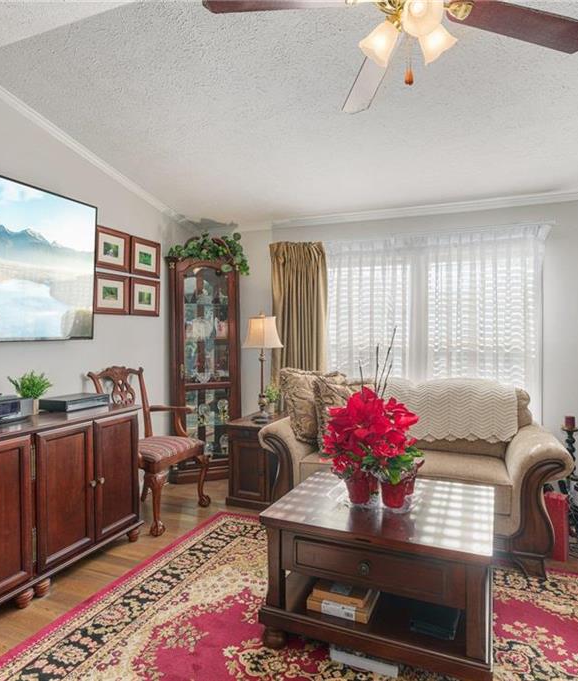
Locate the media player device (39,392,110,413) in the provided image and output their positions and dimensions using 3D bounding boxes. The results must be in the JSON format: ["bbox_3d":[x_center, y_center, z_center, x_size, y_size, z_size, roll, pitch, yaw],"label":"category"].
[{"bbox_3d":[-1.253,0.360,2.667,0.210,0.060,0.310,0,1,24],"label":"media player device"}]

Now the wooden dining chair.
[{"bbox_3d":[-0.929,0.677,3.067,0.600,0.975,0.600,0,1,22],"label":"wooden dining chair"}]

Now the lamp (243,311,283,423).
[{"bbox_3d":[-0.194,0.189,3.346,0.280,0.790,0.280,0,1,0],"label":"lamp"}]

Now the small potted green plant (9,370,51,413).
[{"bbox_3d":[-1.376,0.276,2.425,0.210,0.232,0.215,0,1,24],"label":"small potted green plant"}]

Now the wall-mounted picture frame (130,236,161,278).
[{"bbox_3d":[-1.062,-0.611,3.372,0.020,0.266,0.312,0,1,24],"label":"wall-mounted picture frame"}]

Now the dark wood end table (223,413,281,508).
[{"bbox_3d":[-0.169,0.871,3.420,0.360,0.575,0.610,0,1,22],"label":"dark wood end table"}]

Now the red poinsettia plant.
[{"bbox_3d":[0.360,0.383,1.854,0.390,0.410,0.340,0,1,24],"label":"red poinsettia plant"}]

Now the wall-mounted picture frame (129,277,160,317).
[{"bbox_3d":[-1.064,-0.317,3.370,0.020,0.268,0.312,0,1,24],"label":"wall-mounted picture frame"}]

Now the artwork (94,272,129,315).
[{"bbox_3d":[-1.233,-0.320,3.206,0.025,0.280,0.320,0,1,22],"label":"artwork"}]

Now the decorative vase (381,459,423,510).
[{"bbox_3d":[0.466,0.591,1.862,0.165,0.170,0.165,0,1,22],"label":"decorative vase"}]

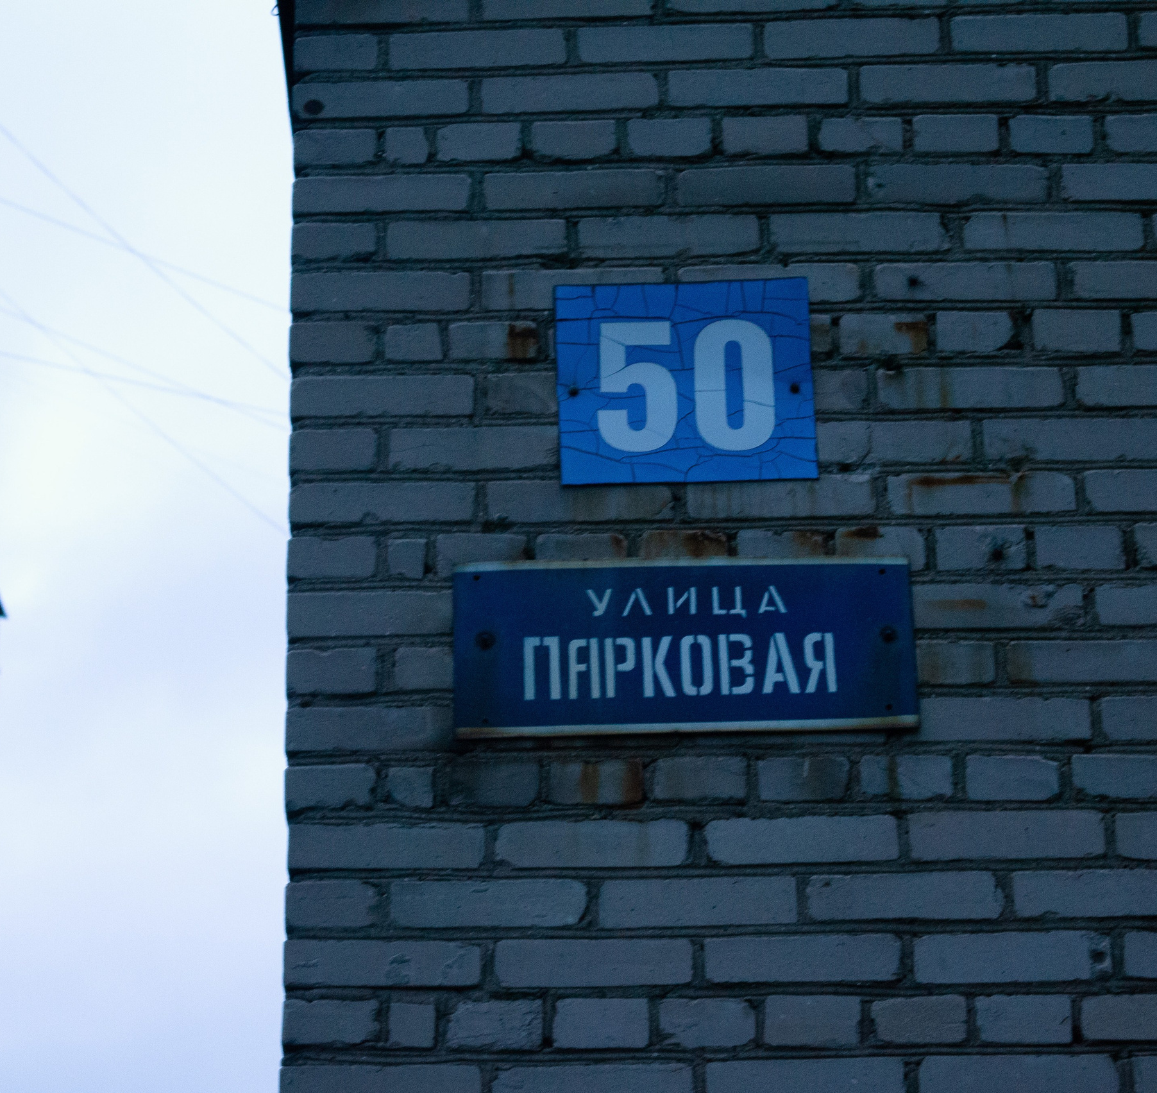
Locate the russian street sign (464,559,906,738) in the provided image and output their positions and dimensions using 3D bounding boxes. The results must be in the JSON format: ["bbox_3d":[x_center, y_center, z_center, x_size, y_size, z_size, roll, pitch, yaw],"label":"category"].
[{"bbox_3d":[0.138,0.135,4.558,0.595,0.237,0.028,-1,-24,1],"label":"russian street sign"}]

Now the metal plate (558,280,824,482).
[{"bbox_3d":[0.145,-0.220,4.721,0.343,0.301,0.014,-1,-24,1],"label":"metal plate"}]

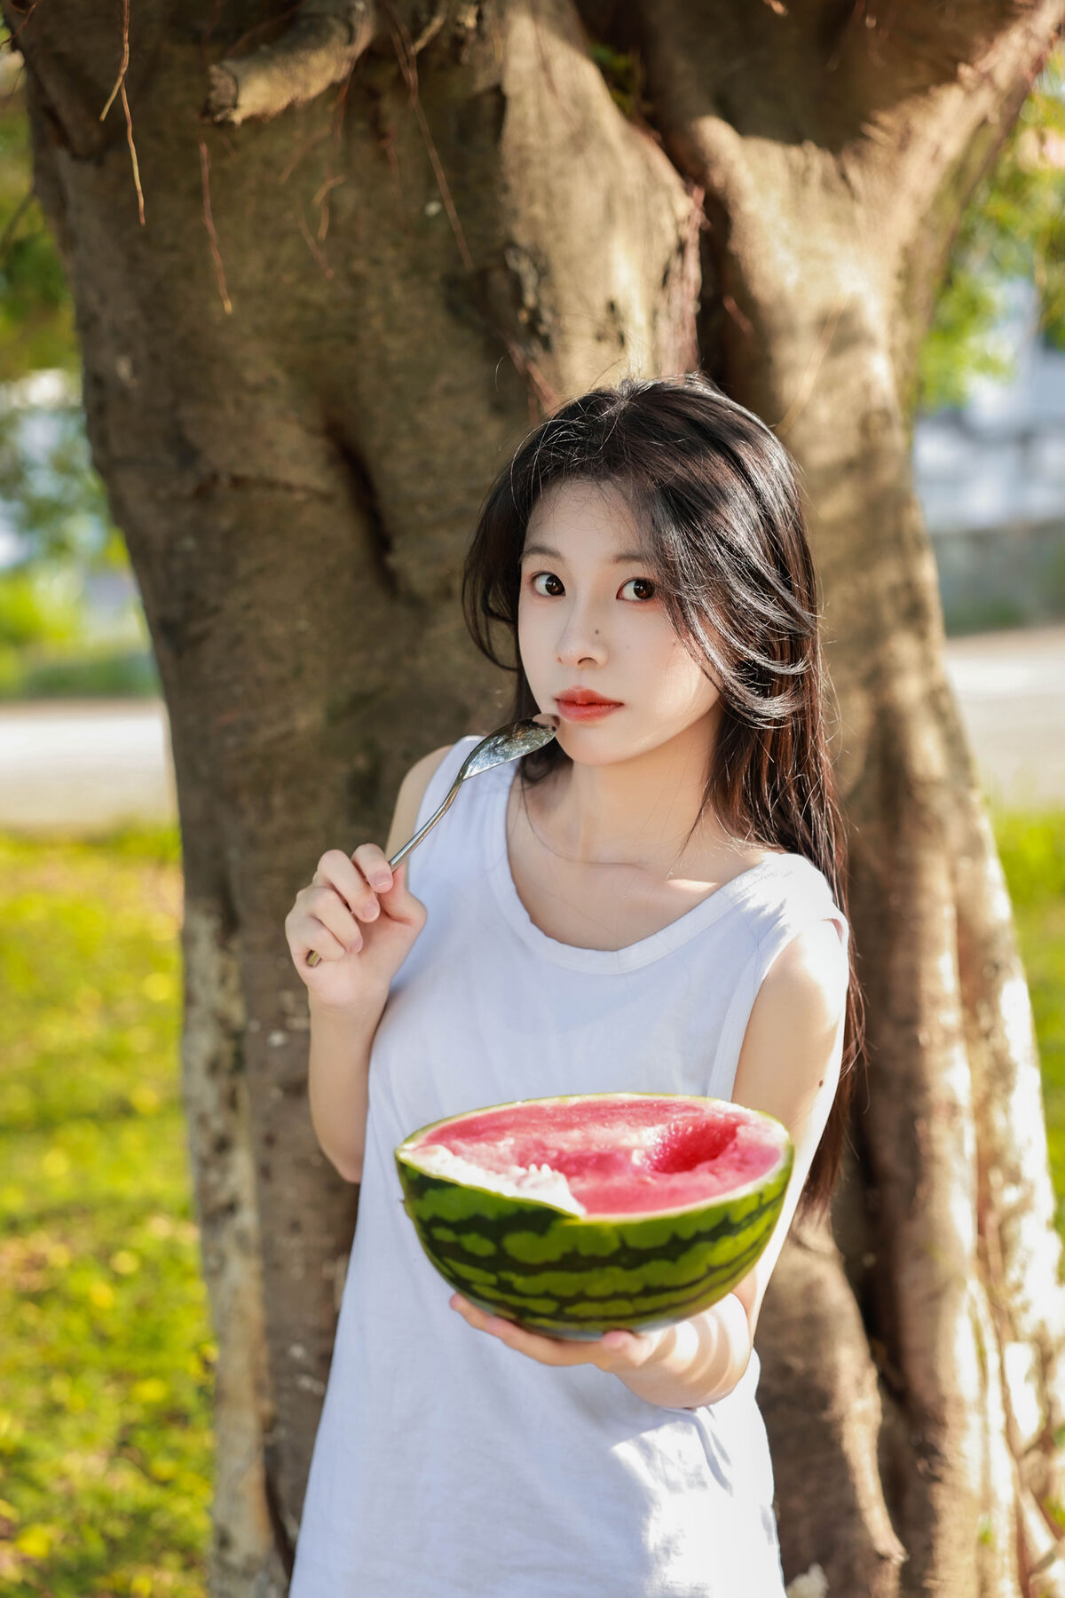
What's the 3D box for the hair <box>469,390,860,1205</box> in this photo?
[{"bbox_3d":[0.090,0.010,1.660,0.240,0.575,0.260,3,7,27],"label":"hair"}]

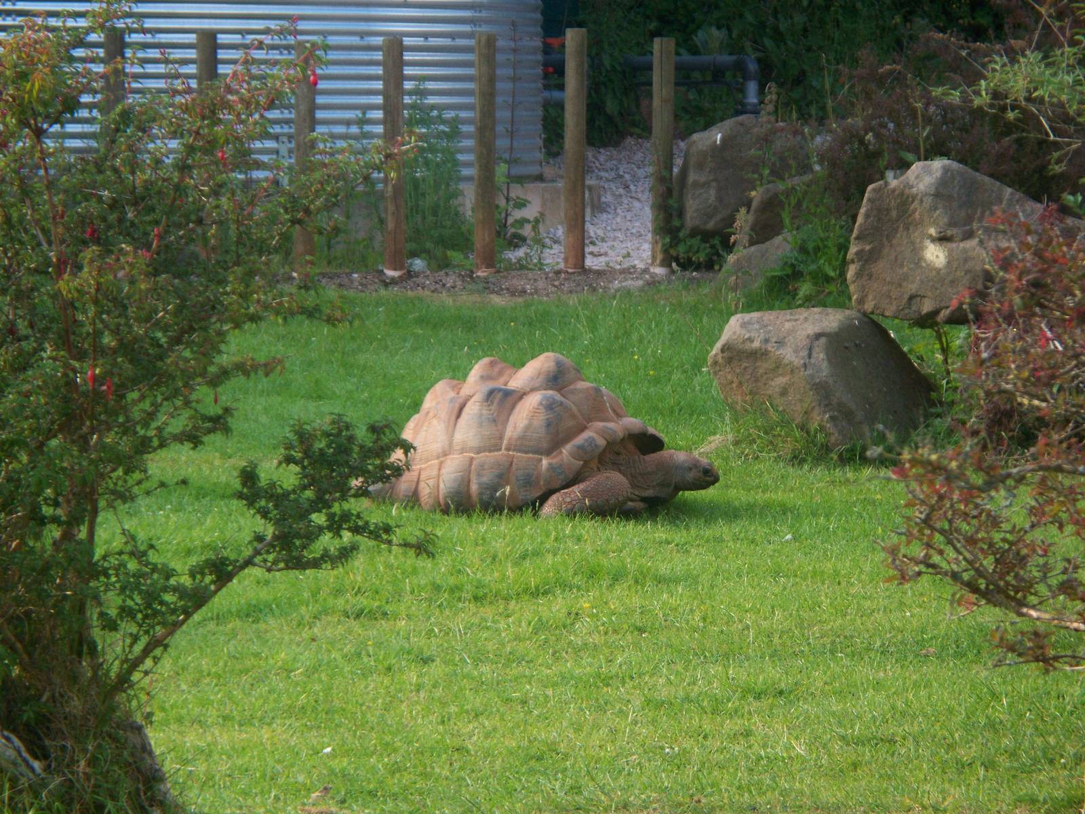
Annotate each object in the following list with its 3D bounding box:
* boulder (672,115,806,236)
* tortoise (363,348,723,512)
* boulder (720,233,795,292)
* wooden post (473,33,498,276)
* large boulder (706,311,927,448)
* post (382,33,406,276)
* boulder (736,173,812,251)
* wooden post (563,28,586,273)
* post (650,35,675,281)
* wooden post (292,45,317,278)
[{"bbox_3d":[0.999,-1.138,28.000,0.690,0.610,0.580,0,3,0],"label":"boulder"},{"bbox_3d":[0.027,0.085,18.658,1.220,0.530,0.760,1,4,25],"label":"tortoise"},{"bbox_3d":[1.002,-0.667,26.200,0.360,0.290,0.330,0,3,0],"label":"boulder"},{"bbox_3d":[-0.271,-1.202,26.768,0.098,1.157,0.098,0,3,0],"label":"wooden post"},{"bbox_3d":[1.009,-0.103,20.500,0.810,0.500,0.720,0,3,0],"label":"large boulder"},{"bbox_3d":[-0.703,-1.181,26.618,0.098,1.139,0.098,0,3,0],"label":"post"},{"bbox_3d":[1.122,-0.942,27.200,0.380,0.360,0.330,0,3,0],"label":"boulder"},{"bbox_3d":[0.157,-1.225,26.867,0.098,1.166,0.098,0,3,0],"label":"wooden post"},{"bbox_3d":[0.579,-1.205,26.968,0.098,1.138,0.098,1,3,0],"label":"post"},{"bbox_3d":[-1.120,-1.181,26.520,0.098,1.087,0.098,0,3,0],"label":"wooden post"}]

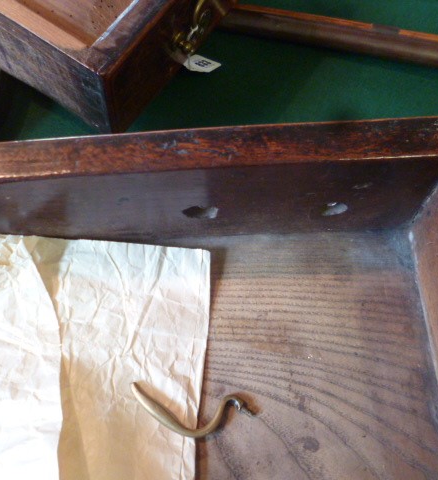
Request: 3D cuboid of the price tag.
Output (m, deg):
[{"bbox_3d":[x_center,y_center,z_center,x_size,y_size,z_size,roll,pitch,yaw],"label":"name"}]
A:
[{"bbox_3d":[-0.013,-0.140,0.353,0.026,0.002,0.016,21,62,12],"label":"price tag"}]

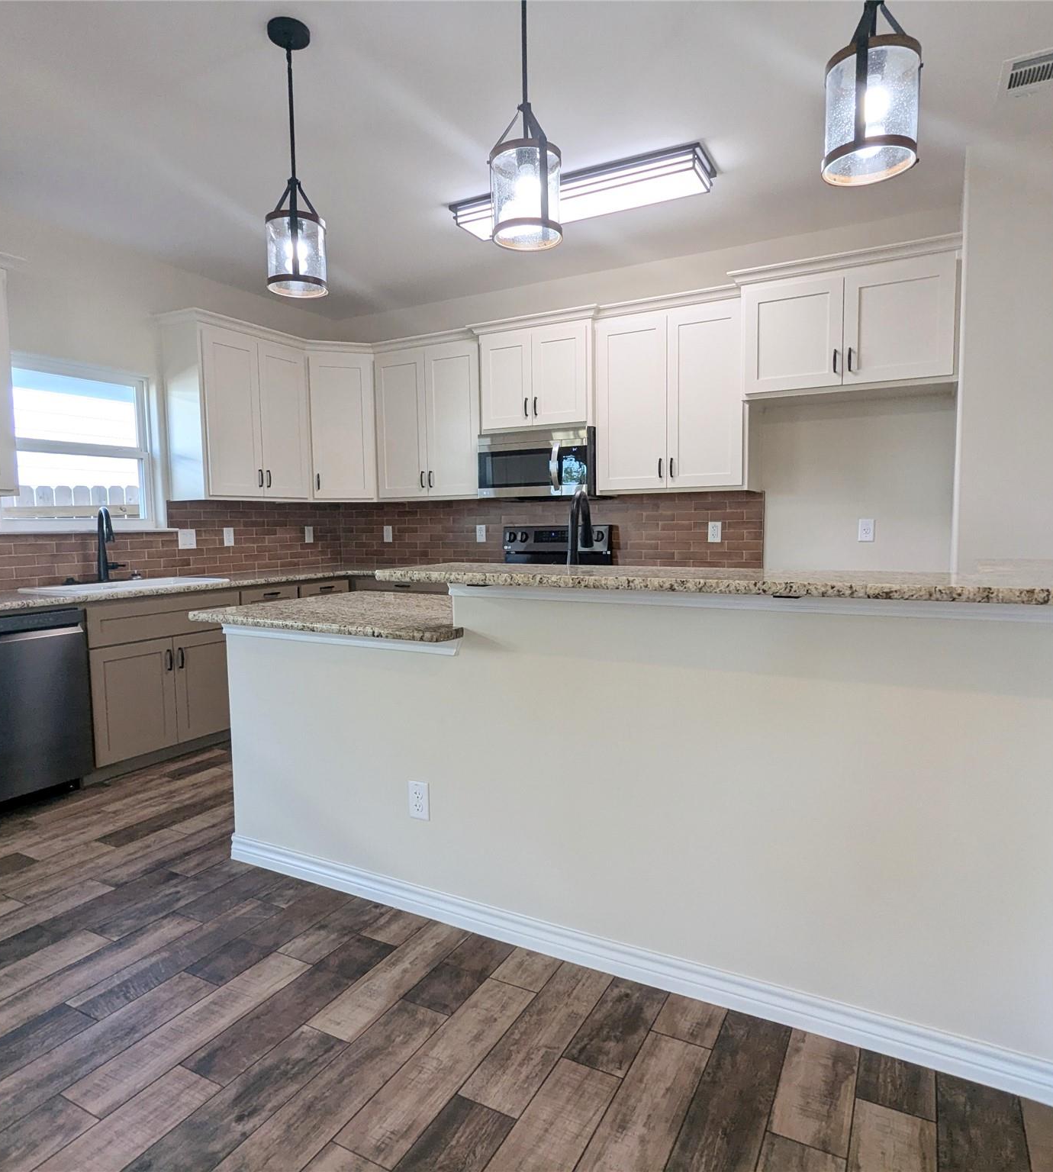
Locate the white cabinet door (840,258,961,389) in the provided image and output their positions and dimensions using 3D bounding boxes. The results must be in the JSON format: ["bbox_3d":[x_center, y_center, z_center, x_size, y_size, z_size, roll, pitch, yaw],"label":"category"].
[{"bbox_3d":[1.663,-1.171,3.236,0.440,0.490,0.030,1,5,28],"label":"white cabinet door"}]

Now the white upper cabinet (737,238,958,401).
[{"bbox_3d":[1.594,-1.256,3.599,0.939,0.620,0.384,2,6,28],"label":"white upper cabinet"}]

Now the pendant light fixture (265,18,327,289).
[{"bbox_3d":[-0.733,-1.330,2.268,0.190,0.770,0.190,2,6,28],"label":"pendant light fixture"}]

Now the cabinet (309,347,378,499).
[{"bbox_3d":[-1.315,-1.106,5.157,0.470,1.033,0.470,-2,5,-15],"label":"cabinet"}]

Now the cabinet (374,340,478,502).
[{"bbox_3d":[-0.583,-1.095,4.924,0.896,1.033,0.335,2,6,28],"label":"cabinet"}]

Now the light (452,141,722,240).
[{"bbox_3d":[0.235,-1.776,3.333,1.200,0.085,0.350,2,6,28],"label":"light"}]

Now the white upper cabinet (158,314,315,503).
[{"bbox_3d":[-1.795,-1.060,4.578,0.345,1.053,0.870,2,6,28],"label":"white upper cabinet"}]

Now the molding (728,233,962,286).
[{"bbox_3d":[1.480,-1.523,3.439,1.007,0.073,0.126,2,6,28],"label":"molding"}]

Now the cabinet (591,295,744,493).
[{"bbox_3d":[0.833,-1.033,4.059,0.836,1.025,0.339,2,6,28],"label":"cabinet"}]

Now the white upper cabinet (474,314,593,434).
[{"bbox_3d":[0.120,-1.256,4.411,0.765,0.643,0.364,2,6,28],"label":"white upper cabinet"}]

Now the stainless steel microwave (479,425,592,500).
[{"bbox_3d":[0.124,-0.749,4.517,0.755,0.400,0.430,2,6,28],"label":"stainless steel microwave"}]

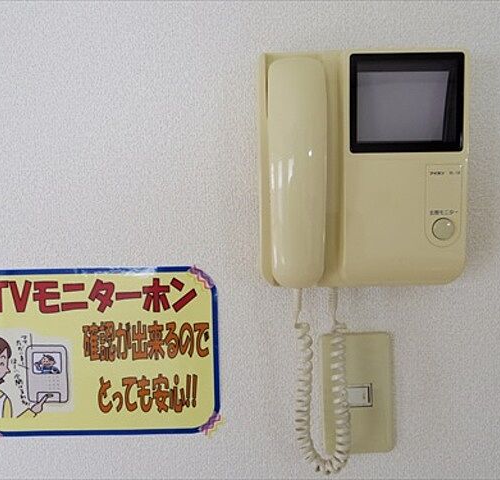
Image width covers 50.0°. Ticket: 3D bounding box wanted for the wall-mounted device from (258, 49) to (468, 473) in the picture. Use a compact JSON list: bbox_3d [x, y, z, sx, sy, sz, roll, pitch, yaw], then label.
[{"bbox_3d":[0.102,0.028,0.494,0.181,0.389,0.068,-1,4,-1],"label":"wall-mounted device"}]

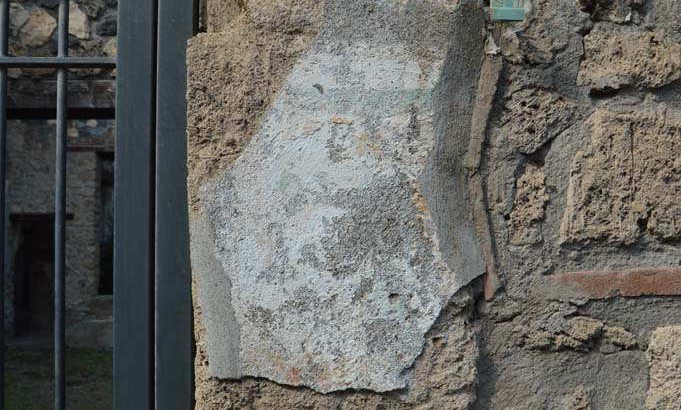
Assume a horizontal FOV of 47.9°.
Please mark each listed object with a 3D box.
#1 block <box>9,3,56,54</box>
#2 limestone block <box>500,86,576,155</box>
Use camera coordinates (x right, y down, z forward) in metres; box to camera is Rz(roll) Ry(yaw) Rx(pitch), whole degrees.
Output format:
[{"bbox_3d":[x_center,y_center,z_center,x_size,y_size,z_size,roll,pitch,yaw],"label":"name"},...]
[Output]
[{"bbox_3d":[-1.697,-0.967,4.310,0.252,0.274,0.220,1,1,-3],"label":"block"},{"bbox_3d":[0.316,-0.137,1.285,0.122,0.113,0.100,1,1,-3],"label":"limestone block"}]

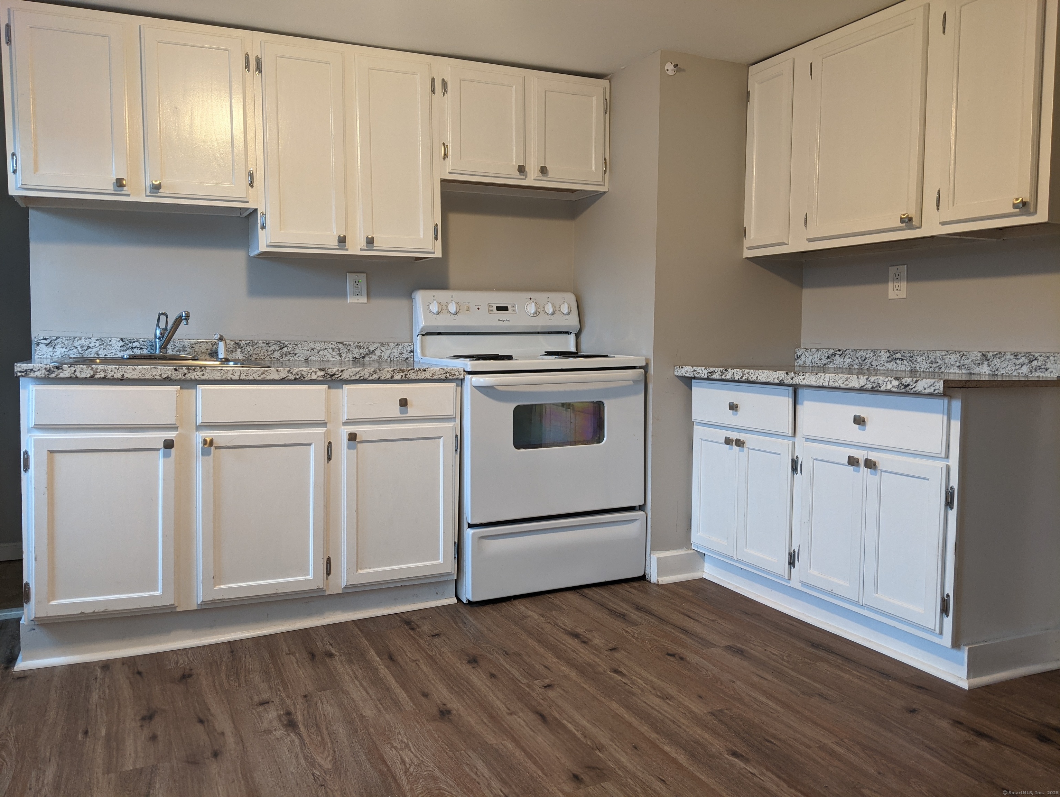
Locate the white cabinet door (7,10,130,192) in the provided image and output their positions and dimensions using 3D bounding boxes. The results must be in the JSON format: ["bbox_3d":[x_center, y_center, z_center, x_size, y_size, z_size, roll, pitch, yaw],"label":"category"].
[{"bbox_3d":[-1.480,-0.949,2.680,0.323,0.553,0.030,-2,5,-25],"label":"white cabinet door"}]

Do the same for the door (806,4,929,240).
[{"bbox_3d":[1.176,-0.936,2.920,0.027,0.715,0.502,-2,5,-26],"label":"door"}]

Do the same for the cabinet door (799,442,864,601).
[{"bbox_3d":[0.986,0.396,2.703,0.035,0.482,0.279,-1,4,-25],"label":"cabinet door"}]

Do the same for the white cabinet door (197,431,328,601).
[{"bbox_3d":[-0.873,0.379,2.721,0.402,0.549,0.027,-2,5,-25],"label":"white cabinet door"}]

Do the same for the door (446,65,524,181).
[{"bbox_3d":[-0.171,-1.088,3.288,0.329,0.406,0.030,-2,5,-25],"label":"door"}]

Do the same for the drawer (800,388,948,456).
[{"bbox_3d":[1.042,0.066,2.558,0.042,0.168,0.568,-1,4,-25],"label":"drawer"}]

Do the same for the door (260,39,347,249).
[{"bbox_3d":[-0.804,-0.896,2.973,0.286,0.709,0.027,-2,5,-25],"label":"door"}]

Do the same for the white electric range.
[{"bbox_3d":[-0.018,0.141,3.474,0.759,1.190,0.675,-1,4,-25],"label":"white electric range"}]

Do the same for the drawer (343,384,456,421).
[{"bbox_3d":[-0.458,0.012,2.952,0.410,0.130,0.042,-1,4,-25],"label":"drawer"}]

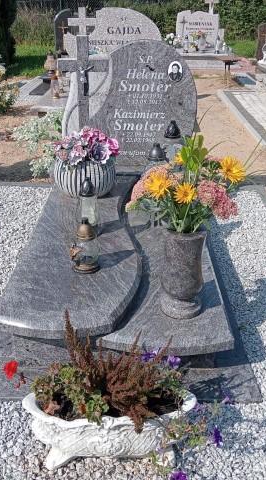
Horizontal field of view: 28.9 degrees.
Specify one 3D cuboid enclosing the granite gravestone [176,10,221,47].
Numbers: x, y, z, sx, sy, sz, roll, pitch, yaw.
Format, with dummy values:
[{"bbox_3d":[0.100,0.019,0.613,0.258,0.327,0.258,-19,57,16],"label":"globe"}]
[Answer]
[{"bbox_3d":[1.331,-4.317,10.664,0.877,0.746,0.141,0,25,0],"label":"granite gravestone"}]

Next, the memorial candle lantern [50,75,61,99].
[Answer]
[{"bbox_3d":[-1.008,-1.983,6.667,0.108,0.281,0.108,0,25,0],"label":"memorial candle lantern"}]

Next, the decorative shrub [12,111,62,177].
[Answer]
[{"bbox_3d":[-0.783,-0.818,4.307,0.430,0.420,0.430,0,25,0],"label":"decorative shrub"}]

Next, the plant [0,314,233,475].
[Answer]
[{"bbox_3d":[-0.051,0.448,1.517,0.595,0.433,0.292,0,25,0],"label":"plant"}]

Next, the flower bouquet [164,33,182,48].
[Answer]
[{"bbox_3d":[0.800,-3.880,10.200,0.343,0.312,0.302,0,25,0],"label":"flower bouquet"}]

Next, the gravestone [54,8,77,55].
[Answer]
[{"bbox_3d":[-1.250,-4.004,9.942,0.500,0.822,0.120,0,25,0],"label":"gravestone"}]

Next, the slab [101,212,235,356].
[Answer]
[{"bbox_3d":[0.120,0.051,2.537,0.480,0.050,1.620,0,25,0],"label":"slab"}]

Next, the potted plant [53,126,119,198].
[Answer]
[{"bbox_3d":[-0.265,-0.458,3.009,0.373,0.363,0.353,0,25,0],"label":"potted plant"}]

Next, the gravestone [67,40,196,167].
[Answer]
[{"bbox_3d":[-0.016,-0.854,3.314,0.857,0.827,0.151,0,25,0],"label":"gravestone"}]

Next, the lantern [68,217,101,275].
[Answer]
[{"bbox_3d":[-0.207,0.017,2.163,0.120,0.231,0.120,0,25,0],"label":"lantern"}]

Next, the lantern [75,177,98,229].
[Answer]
[{"bbox_3d":[-0.235,-0.186,2.569,0.112,0.260,0.112,0,25,0],"label":"lantern"}]

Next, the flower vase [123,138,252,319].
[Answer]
[{"bbox_3d":[0.181,-0.021,1.811,0.393,0.655,0.343,0,25,0],"label":"flower vase"}]

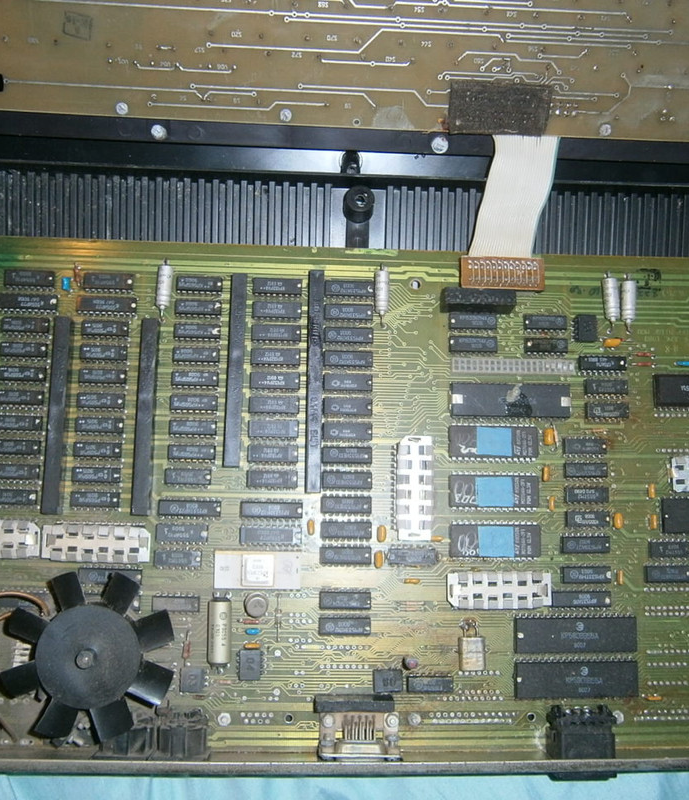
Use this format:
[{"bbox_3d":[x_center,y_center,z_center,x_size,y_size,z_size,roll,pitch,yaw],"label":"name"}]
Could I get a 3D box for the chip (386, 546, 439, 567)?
[{"bbox_3d":[0.027,0.063,0.323,0.020,0.005,0.007,1,81,-3],"label":"chip"}]

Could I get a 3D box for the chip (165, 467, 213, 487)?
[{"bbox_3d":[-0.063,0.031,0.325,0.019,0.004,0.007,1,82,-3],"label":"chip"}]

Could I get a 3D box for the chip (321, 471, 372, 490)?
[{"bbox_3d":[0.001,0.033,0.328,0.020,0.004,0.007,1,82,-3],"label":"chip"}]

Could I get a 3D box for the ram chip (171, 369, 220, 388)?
[{"bbox_3d":[-0.061,-0.008,0.331,0.019,0.004,0.008,1,82,-3],"label":"ram chip"}]

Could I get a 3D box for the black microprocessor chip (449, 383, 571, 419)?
[{"bbox_3d":[0.069,0.001,0.336,0.050,0.005,0.015,1,82,-3],"label":"black microprocessor chip"}]

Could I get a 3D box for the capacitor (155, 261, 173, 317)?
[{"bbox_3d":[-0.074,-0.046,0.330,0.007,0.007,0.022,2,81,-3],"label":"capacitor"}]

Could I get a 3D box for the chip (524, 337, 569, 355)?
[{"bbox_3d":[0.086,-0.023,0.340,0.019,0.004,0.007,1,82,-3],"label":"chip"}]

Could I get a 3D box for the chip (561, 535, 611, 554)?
[{"bbox_3d":[0.099,0.060,0.330,0.020,0.004,0.008,1,82,-3],"label":"chip"}]

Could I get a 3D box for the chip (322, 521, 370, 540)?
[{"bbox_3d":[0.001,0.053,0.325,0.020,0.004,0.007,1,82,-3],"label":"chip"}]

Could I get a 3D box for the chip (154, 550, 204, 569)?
[{"bbox_3d":[-0.065,0.063,0.318,0.019,0.004,0.007,1,81,-3],"label":"chip"}]

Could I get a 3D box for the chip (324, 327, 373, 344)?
[{"bbox_3d":[0.002,-0.027,0.334,0.020,0.004,0.007,1,83,-3],"label":"chip"}]

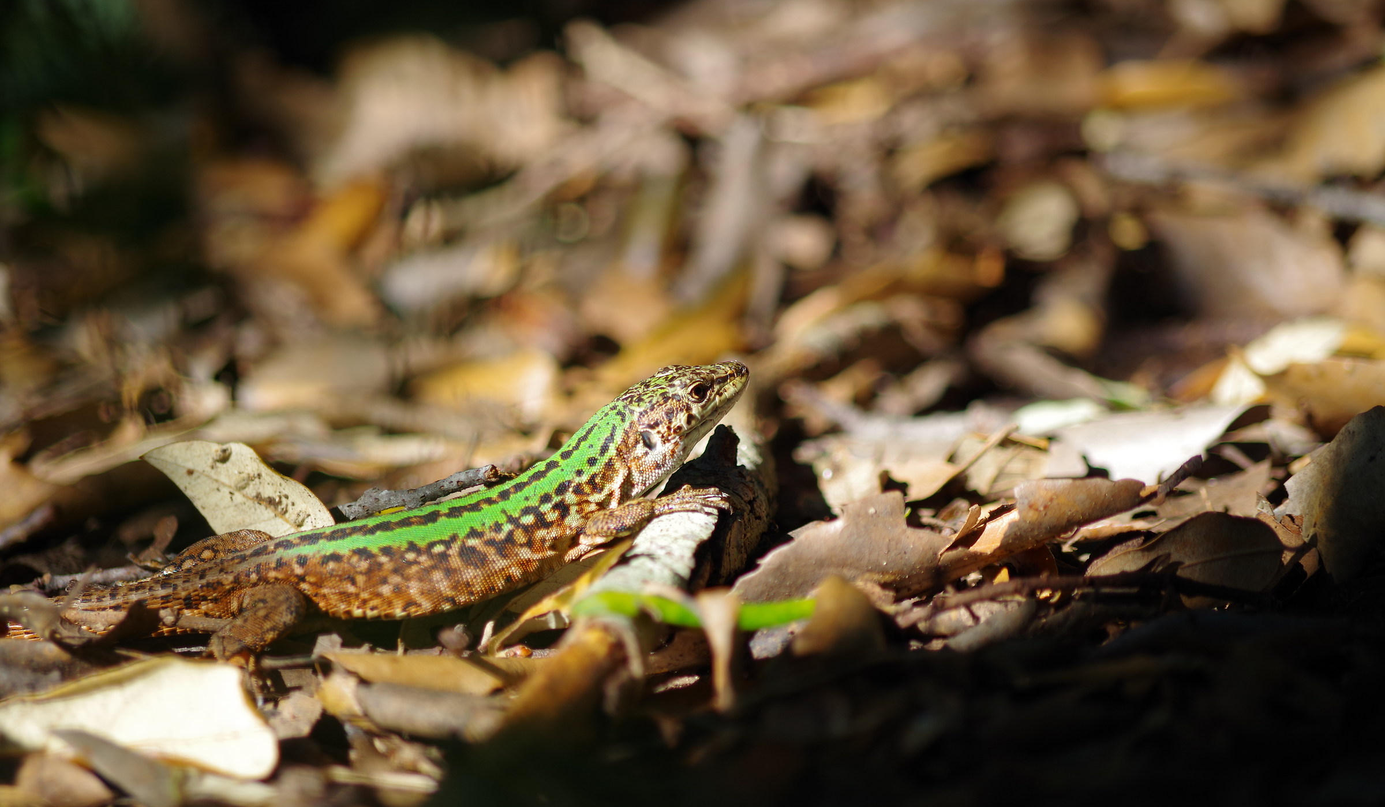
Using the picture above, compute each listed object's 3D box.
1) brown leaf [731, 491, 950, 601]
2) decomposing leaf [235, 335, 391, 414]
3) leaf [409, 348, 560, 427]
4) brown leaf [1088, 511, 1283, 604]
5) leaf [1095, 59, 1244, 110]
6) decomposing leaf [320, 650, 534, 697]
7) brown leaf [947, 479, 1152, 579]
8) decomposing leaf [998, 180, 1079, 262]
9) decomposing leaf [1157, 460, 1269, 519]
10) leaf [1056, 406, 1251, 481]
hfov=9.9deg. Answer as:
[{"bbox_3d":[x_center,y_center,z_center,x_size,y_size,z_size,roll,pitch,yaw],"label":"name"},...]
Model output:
[{"bbox_3d":[0.018,0.018,0.991,0.028,0.004,0.012,-8,49,9],"label":"brown leaf"},{"bbox_3d":[-0.051,-0.004,1.072,0.021,0.004,0.016,0,35,0],"label":"decomposing leaf"},{"bbox_3d":[-0.028,-0.002,1.066,0.020,0.004,0.015,0,35,0],"label":"leaf"},{"bbox_3d":[0.061,0.019,0.986,0.024,0.004,0.012,-3,50,4],"label":"brown leaf"},{"bbox_3d":[0.074,-0.050,1.243,0.022,0.004,0.015,0,25,0],"label":"leaf"},{"bbox_3d":[-0.031,0.032,0.939,0.026,0.002,0.008,2,20,-1],"label":"decomposing leaf"},{"bbox_3d":[0.044,0.016,0.999,0.026,0.005,0.007,-16,38,13],"label":"brown leaf"},{"bbox_3d":[0.050,-0.026,1.156,0.012,0.014,0.004,0,-30,0],"label":"decomposing leaf"},{"bbox_3d":[0.067,0.011,1.016,0.016,0.003,0.011,-7,23,3],"label":"decomposing leaf"},{"bbox_3d":[0.059,0.005,1.037,0.025,0.004,0.013,-7,27,4],"label":"leaf"}]

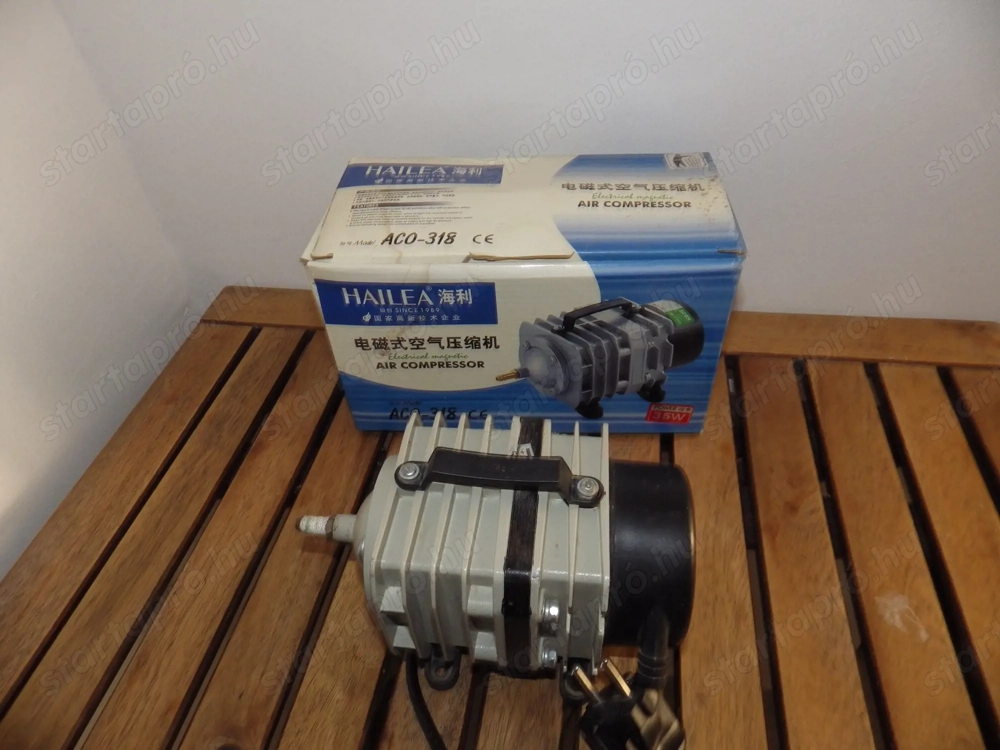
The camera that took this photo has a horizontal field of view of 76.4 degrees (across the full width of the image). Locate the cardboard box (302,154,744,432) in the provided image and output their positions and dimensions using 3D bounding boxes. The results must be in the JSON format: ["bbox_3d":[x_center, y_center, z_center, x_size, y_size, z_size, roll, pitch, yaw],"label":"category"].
[{"bbox_3d":[0.020,-0.060,0.481,0.265,0.158,0.133,0,45,5],"label":"cardboard box"}]

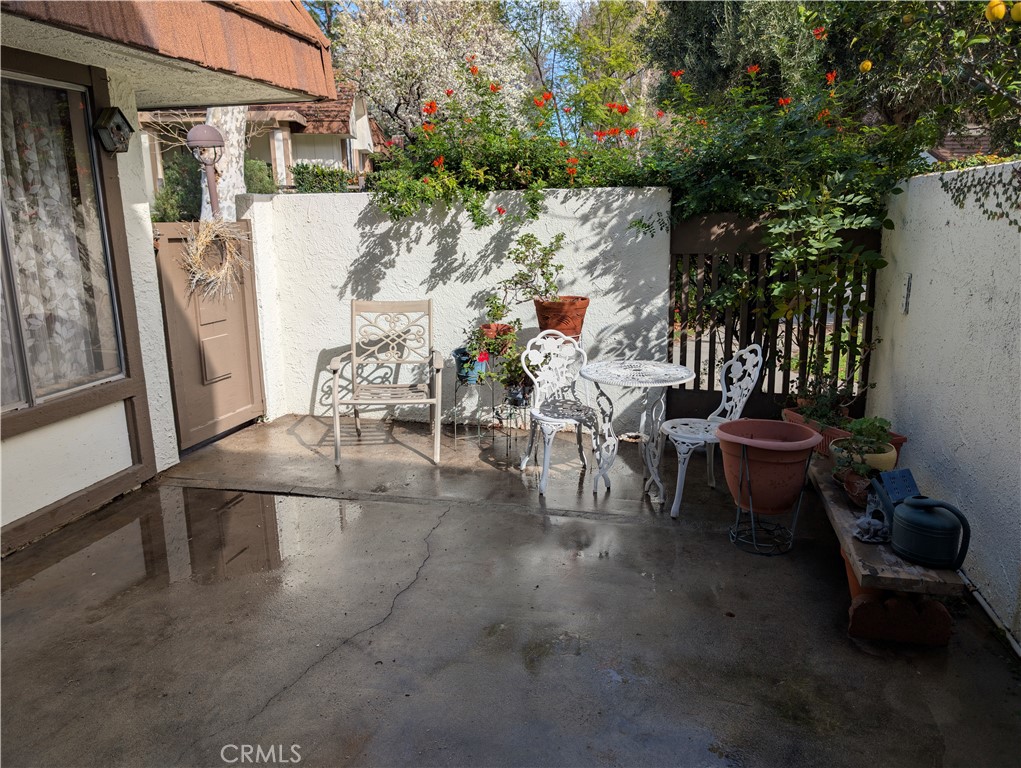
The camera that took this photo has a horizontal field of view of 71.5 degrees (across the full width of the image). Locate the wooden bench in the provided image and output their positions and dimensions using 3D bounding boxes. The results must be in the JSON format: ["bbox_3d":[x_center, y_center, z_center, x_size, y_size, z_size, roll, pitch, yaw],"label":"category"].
[{"bbox_3d":[1.547,0.637,3.124,0.330,0.280,1.500,3,14,14],"label":"wooden bench"}]

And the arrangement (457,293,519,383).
[{"bbox_3d":[-0.147,-0.238,4.459,0.430,0.505,0.330,3,14,14],"label":"arrangement"}]

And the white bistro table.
[{"bbox_3d":[0.673,0.265,3.809,0.600,0.667,0.600,3,14,14],"label":"white bistro table"}]

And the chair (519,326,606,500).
[{"bbox_3d":[0.294,0.135,4.004,0.400,0.830,0.460,-3,14,-10],"label":"chair"}]

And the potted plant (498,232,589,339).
[{"bbox_3d":[0.207,-0.574,4.317,0.560,0.680,0.420,3,14,14],"label":"potted plant"}]

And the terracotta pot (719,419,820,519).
[{"bbox_3d":[1.183,0.391,3.274,0.455,0.340,0.455,3,14,14],"label":"terracotta pot"}]

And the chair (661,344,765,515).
[{"bbox_3d":[1.014,0.215,3.662,0.460,0.830,0.400,-3,14,-10],"label":"chair"}]

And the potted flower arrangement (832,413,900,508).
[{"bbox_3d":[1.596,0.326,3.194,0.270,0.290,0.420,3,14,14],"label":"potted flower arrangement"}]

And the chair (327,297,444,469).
[{"bbox_3d":[-0.771,-0.029,4.503,0.620,0.925,0.670,-1,14,-4],"label":"chair"}]

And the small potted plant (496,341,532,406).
[{"bbox_3d":[0.046,-0.065,4.484,0.280,0.425,0.270,0,14,0],"label":"small potted plant"}]

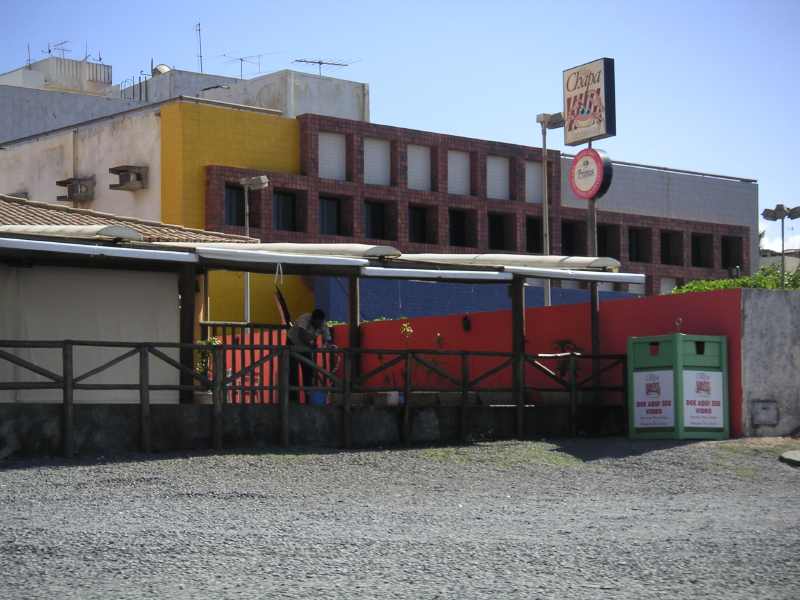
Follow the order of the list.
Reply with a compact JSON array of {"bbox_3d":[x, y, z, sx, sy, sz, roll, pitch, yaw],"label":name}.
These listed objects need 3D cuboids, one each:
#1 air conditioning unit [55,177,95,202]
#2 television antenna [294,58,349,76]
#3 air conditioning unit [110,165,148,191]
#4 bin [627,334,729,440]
[{"bbox_3d":[-7.505,-2.556,37.411,0.670,0.500,0.610,3,-5,-41],"label":"air conditioning unit"},{"bbox_3d":[-2.456,-7.289,50.605,1.700,0.550,1.000,1,-4,-26],"label":"television antenna"},{"bbox_3d":[-5.997,-2.708,35.711,0.670,0.500,0.610,3,-5,-41],"label":"air conditioning unit"},{"bbox_3d":[3.822,1.201,22.233,0.955,1.422,0.955,2,-5,-35],"label":"bin"}]

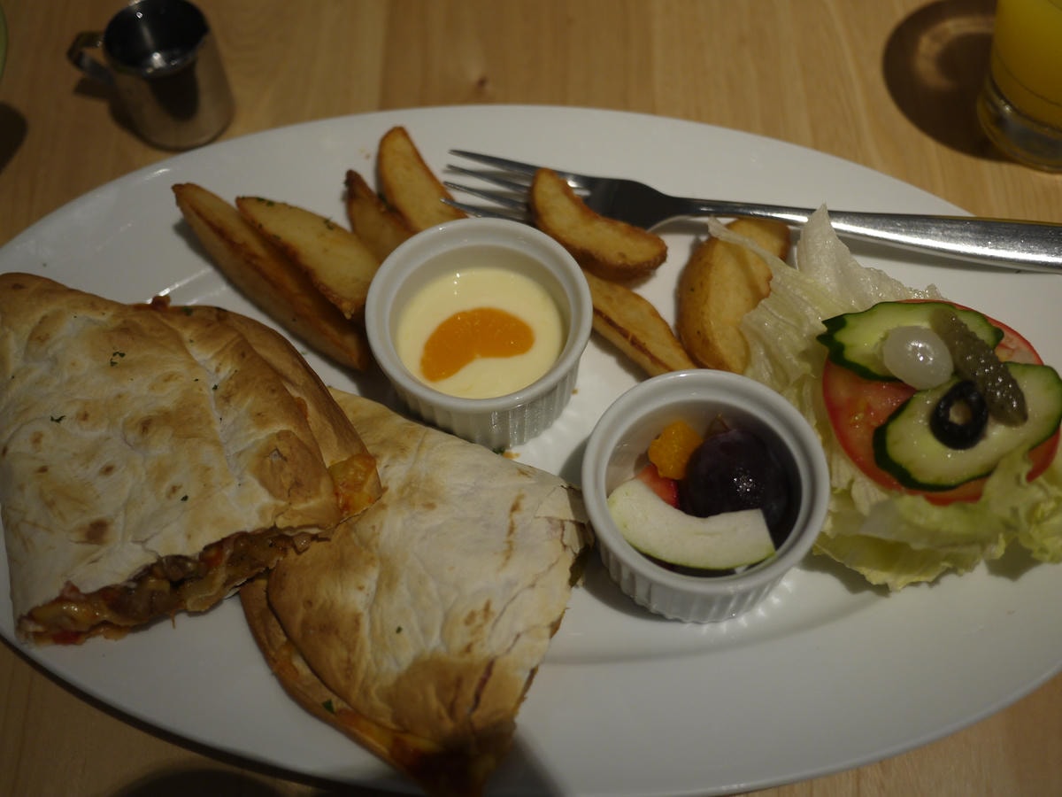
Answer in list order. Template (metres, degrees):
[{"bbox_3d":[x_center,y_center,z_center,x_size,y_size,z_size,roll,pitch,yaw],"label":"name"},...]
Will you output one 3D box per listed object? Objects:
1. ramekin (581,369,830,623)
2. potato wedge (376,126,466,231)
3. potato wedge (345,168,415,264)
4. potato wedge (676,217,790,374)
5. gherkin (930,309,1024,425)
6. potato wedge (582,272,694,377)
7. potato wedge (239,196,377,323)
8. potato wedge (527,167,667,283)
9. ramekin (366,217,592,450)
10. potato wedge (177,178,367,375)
[{"bbox_3d":[0.048,0.030,0.353,0.068,0.036,0.068,-1,62,1],"label":"ramekin"},{"bbox_3d":[-0.032,-0.070,0.409,0.021,0.020,0.046,-32,79,-15],"label":"potato wedge"},{"bbox_3d":[-0.046,-0.057,0.406,0.019,0.020,0.046,-38,78,-17],"label":"potato wedge"},{"bbox_3d":[0.065,-0.032,0.391,0.030,0.025,0.056,13,63,9],"label":"potato wedge"},{"bbox_3d":[0.129,-0.010,0.353,0.012,0.012,0.039,-24,64,-11],"label":"gherkin"},{"bbox_3d":[0.031,-0.026,0.394,0.018,0.018,0.057,-39,66,-18],"label":"potato wedge"},{"bbox_3d":[-0.070,-0.047,0.397,0.061,0.021,0.024,36,68,12],"label":"potato wedge"},{"bbox_3d":[0.022,-0.058,0.396,0.049,0.020,0.020,33,67,9],"label":"potato wedge"},{"bbox_3d":[-0.015,-0.018,0.381,0.068,0.036,0.068,-1,62,1],"label":"ramekin"},{"bbox_3d":[-0.083,-0.039,0.396,0.090,0.022,0.023,40,70,14],"label":"potato wedge"}]

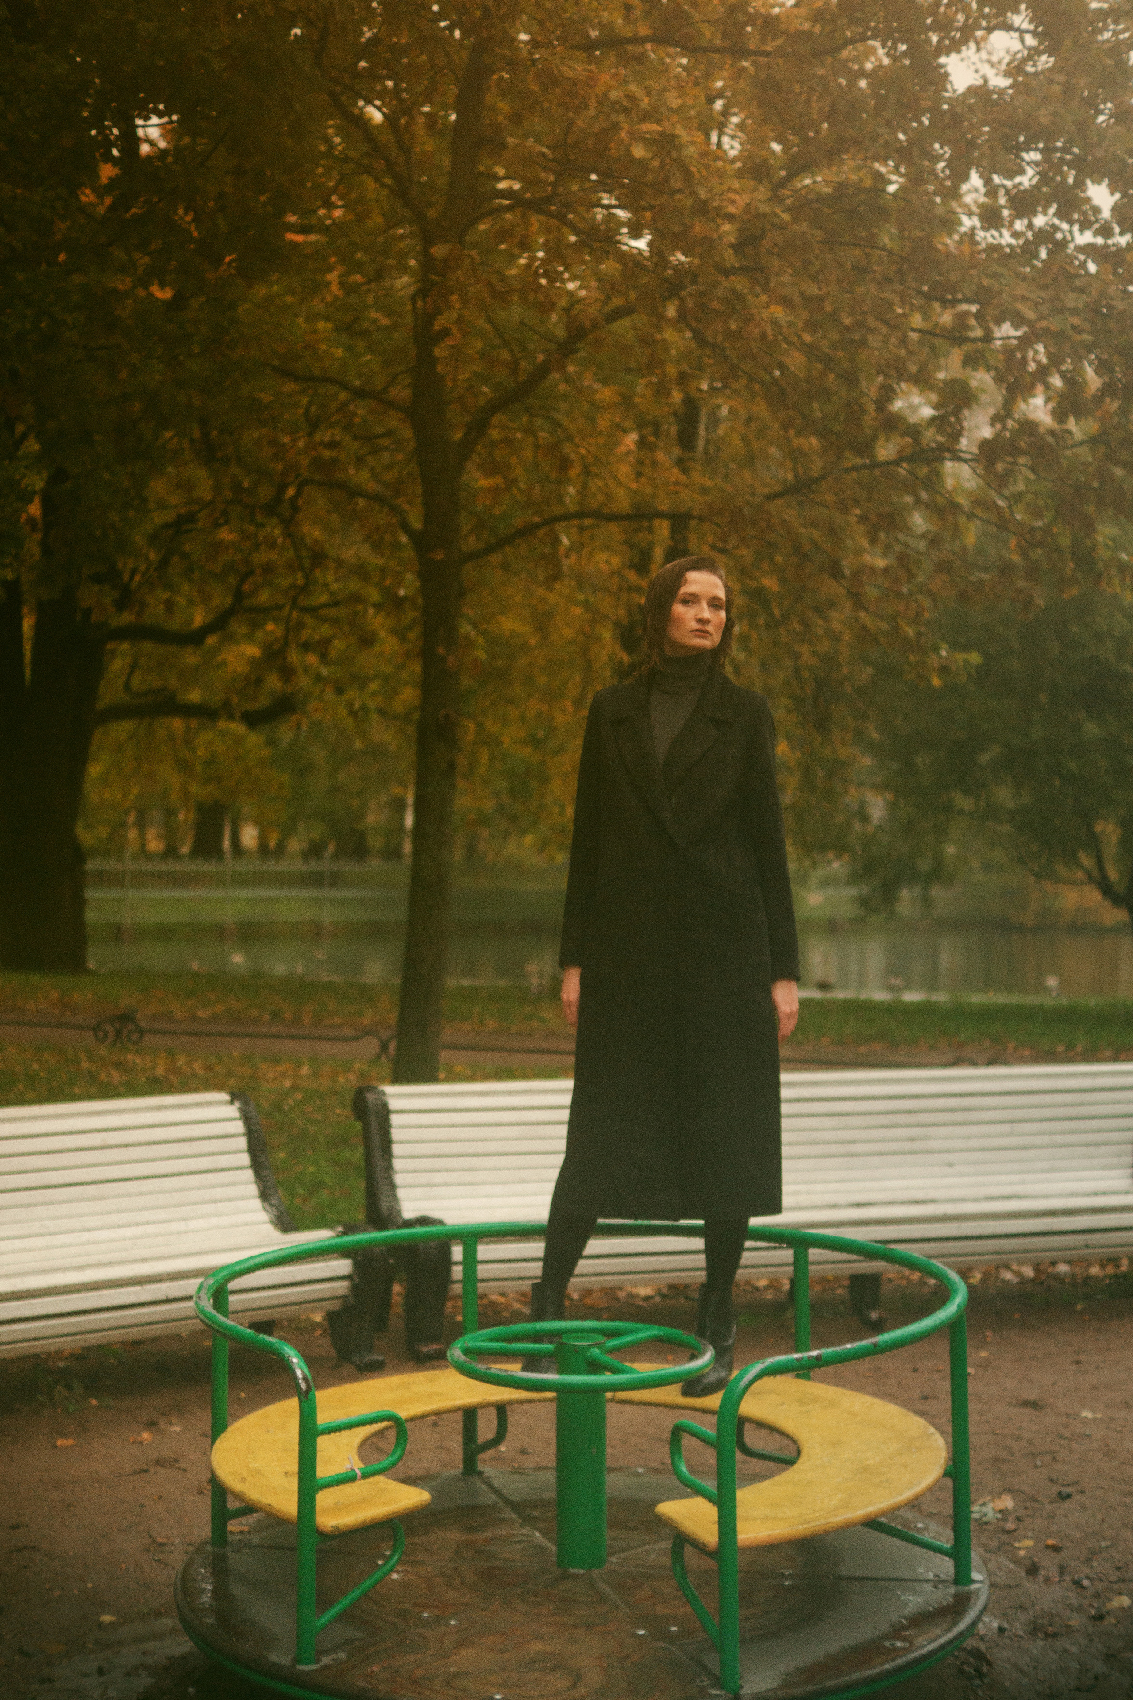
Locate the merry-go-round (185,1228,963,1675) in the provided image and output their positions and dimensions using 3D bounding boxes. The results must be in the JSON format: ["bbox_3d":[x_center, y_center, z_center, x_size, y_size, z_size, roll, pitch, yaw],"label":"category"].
[{"bbox_3d":[0.029,1.191,4.813,1.576,0.698,1.576,0,1,11],"label":"merry-go-round"}]

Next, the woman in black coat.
[{"bbox_3d":[0.219,0.260,5.362,0.570,1.799,0.400,0,1,10],"label":"woman in black coat"}]

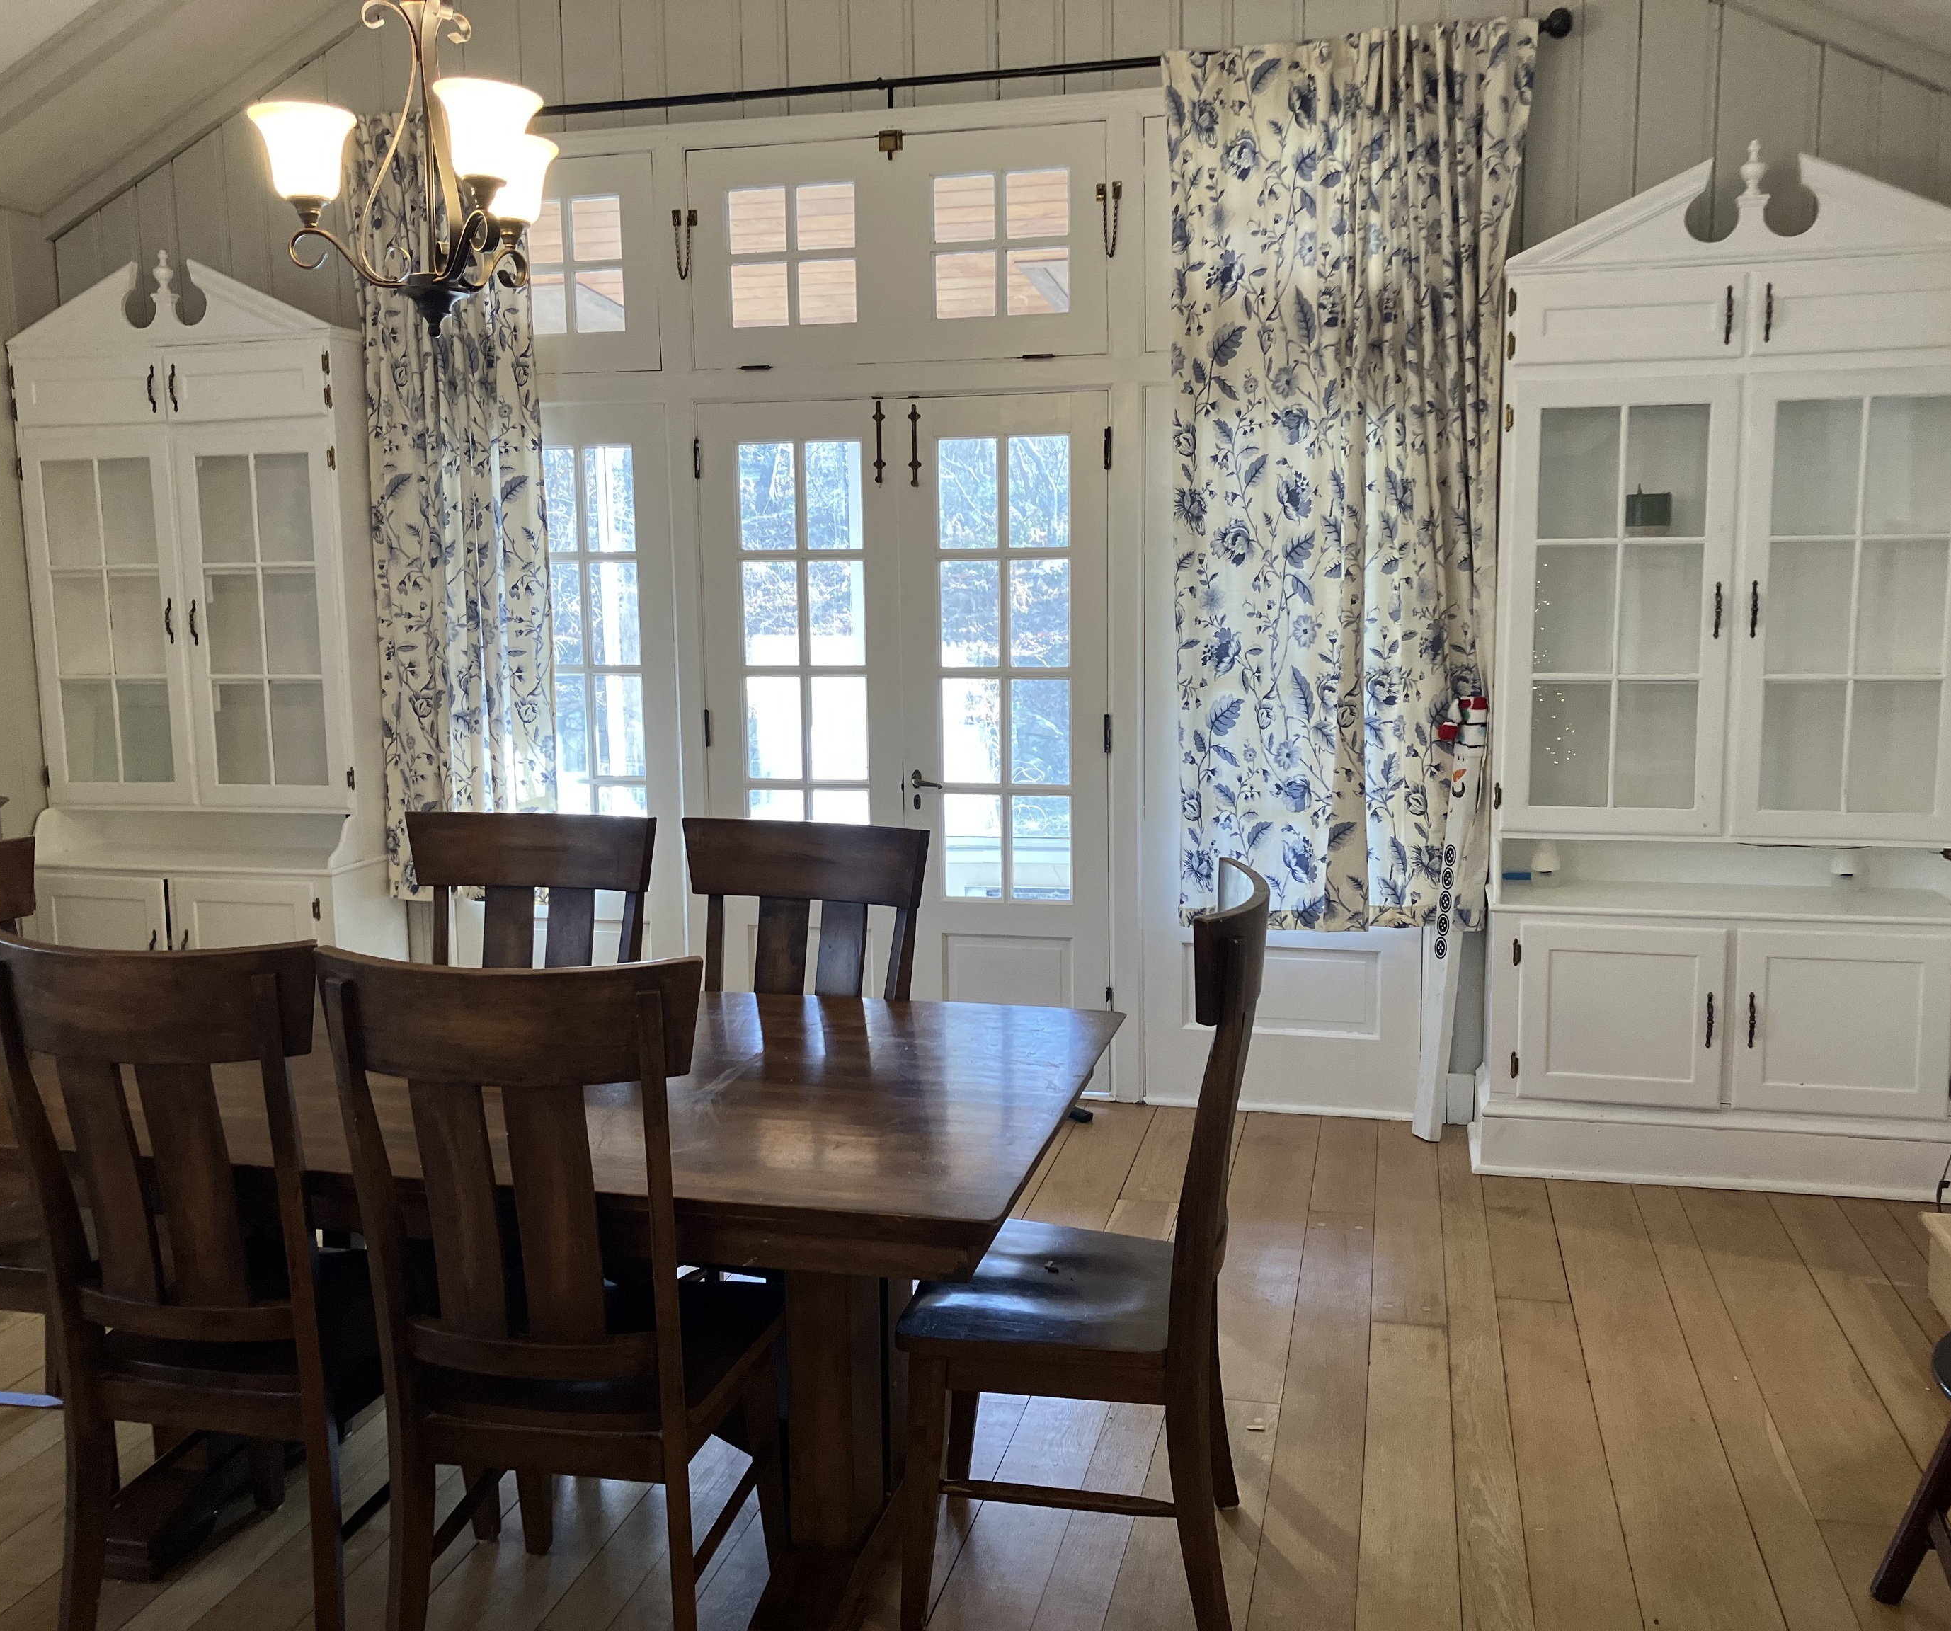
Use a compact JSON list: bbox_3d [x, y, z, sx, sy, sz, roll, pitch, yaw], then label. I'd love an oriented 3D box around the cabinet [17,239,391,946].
[{"bbox_3d":[-2.375,-0.434,5.459,1.130,2.520,0.410,1,9,14],"label":"cabinet"}]

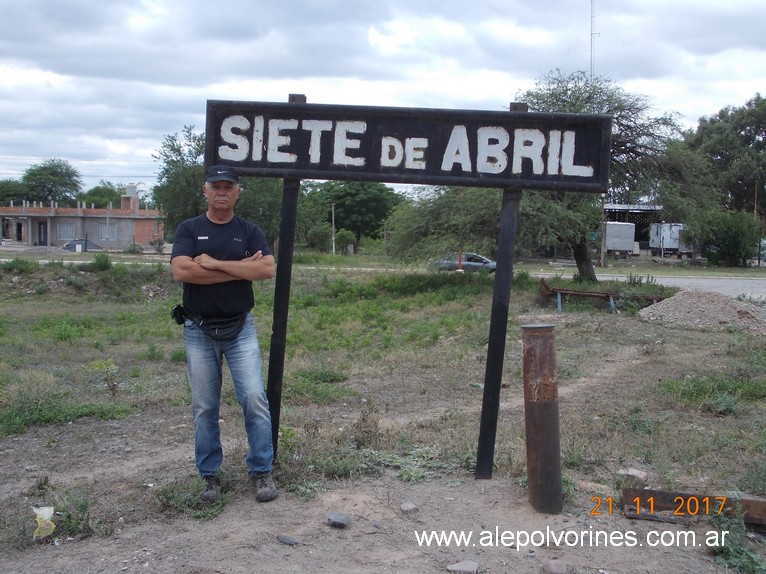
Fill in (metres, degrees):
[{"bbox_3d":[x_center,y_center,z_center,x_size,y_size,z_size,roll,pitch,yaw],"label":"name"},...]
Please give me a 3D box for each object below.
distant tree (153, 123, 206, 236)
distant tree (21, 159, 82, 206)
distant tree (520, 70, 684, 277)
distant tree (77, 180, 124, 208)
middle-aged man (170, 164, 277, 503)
[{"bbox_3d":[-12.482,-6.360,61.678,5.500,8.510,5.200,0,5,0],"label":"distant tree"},{"bbox_3d":[-33.674,-8.514,96.626,6.800,9.010,6.500,0,5,0],"label":"distant tree"},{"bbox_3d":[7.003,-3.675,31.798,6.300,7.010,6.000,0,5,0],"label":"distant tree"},{"bbox_3d":[-28.828,-7.412,96.726,5.200,6.790,5.200,0,5,0],"label":"distant tree"},{"bbox_3d":[-0.860,0.242,5.075,0.560,1.760,0.420,-1,5,-7],"label":"middle-aged man"}]

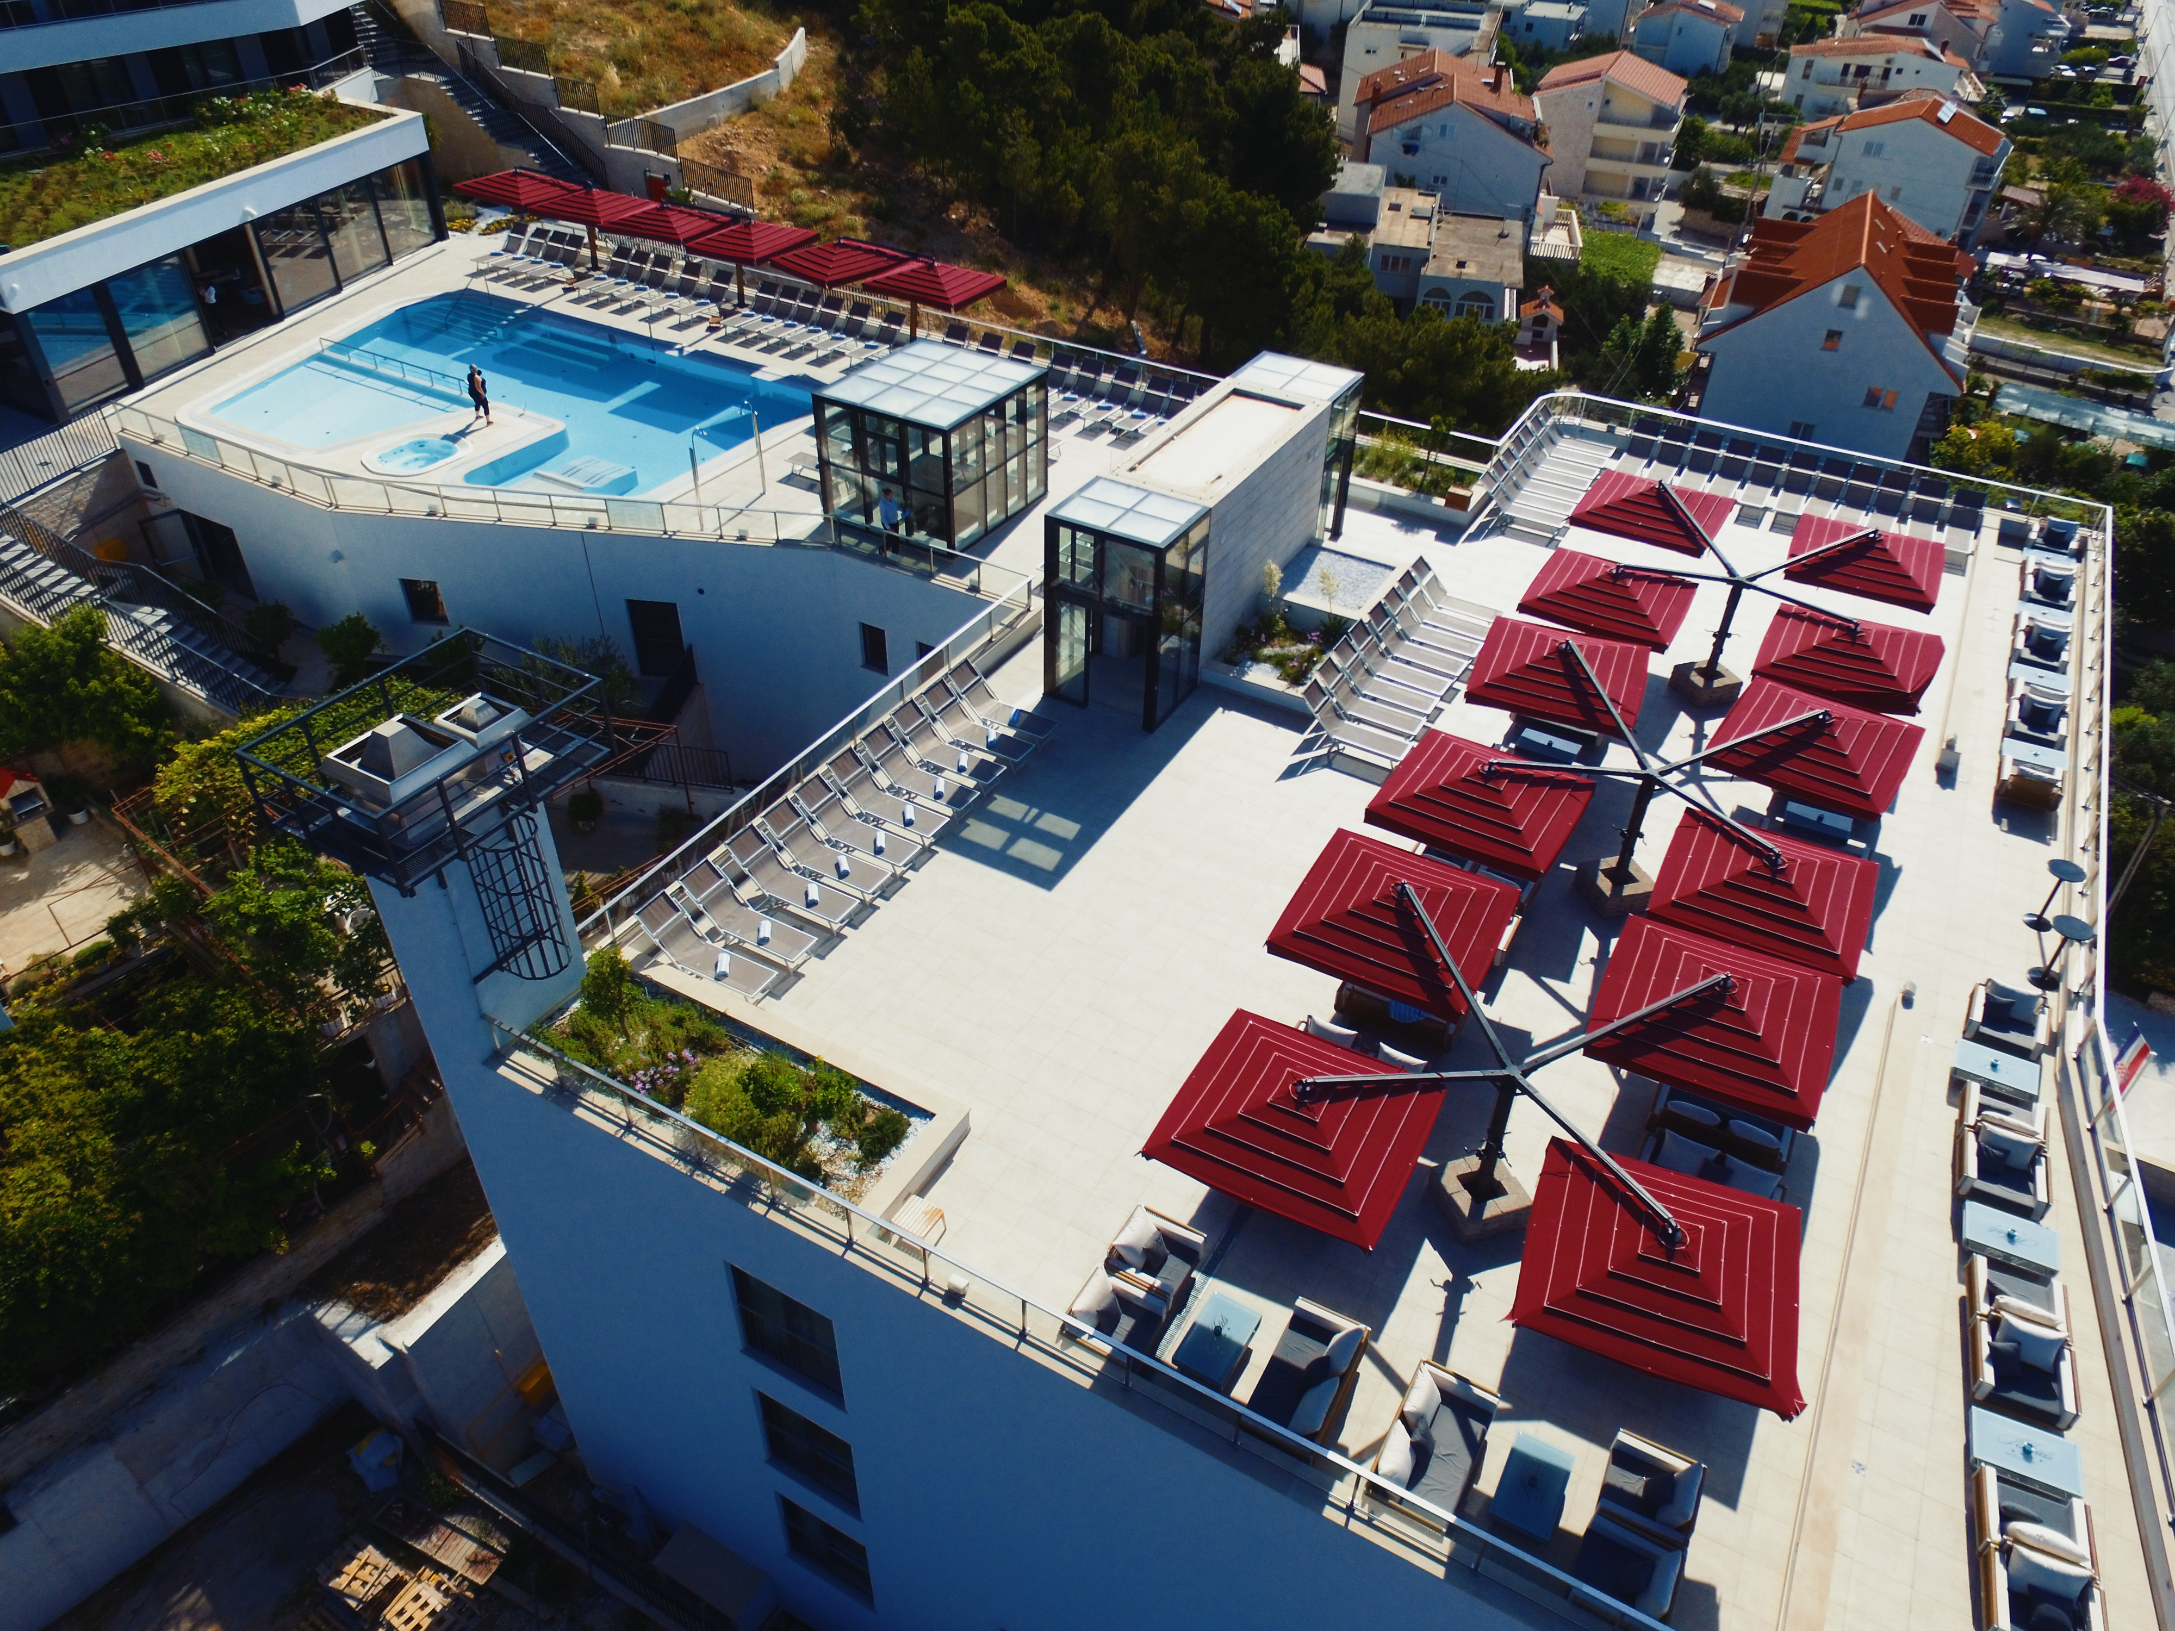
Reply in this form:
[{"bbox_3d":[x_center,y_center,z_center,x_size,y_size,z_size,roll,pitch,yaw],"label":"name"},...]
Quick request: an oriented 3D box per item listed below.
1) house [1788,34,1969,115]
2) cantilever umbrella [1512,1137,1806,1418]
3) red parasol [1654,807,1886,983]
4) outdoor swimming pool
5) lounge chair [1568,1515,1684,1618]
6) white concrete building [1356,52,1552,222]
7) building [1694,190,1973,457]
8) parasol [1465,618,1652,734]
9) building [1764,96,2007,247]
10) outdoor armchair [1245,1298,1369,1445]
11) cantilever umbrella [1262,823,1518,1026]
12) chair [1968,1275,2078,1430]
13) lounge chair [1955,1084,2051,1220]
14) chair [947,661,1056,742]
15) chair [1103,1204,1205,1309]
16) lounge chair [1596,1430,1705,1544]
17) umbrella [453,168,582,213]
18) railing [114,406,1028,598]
[{"bbox_3d":[79.944,-74.277,127.000,15.000,8.600,10.500,18,42,20],"label":"house"},{"bbox_3d":[6.666,4.989,14.453,2.950,0.700,2.850,15,39,15],"label":"cantilever umbrella"},{"bbox_3d":[10.189,0.896,18.730,2.750,0.600,2.750,21,44,23],"label":"red parasol"},{"bbox_3d":[-17.619,-12.703,38.265,16.000,1.300,10.500,20,43,21],"label":"outdoor swimming pool"},{"bbox_3d":[5.981,8.494,14.000,0.920,0.720,0.900,20,42,22],"label":"lounge chair"},{"bbox_3d":[28.941,-53.933,102.439,13.500,10.800,15.000,8,40,9],"label":"white concrete building"},{"bbox_3d":[51.238,-33.293,85.727,14.500,12.500,18.000,21,44,23],"label":"building"},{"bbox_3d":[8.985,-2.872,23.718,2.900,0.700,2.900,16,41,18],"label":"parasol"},{"bbox_3d":[65.676,-52.620,102.855,14.600,9.700,11.800,24,42,24],"label":"building"},{"bbox_3d":[2.732,7.031,15.664,0.940,0.730,1.680,19,42,21],"label":"outdoor armchair"},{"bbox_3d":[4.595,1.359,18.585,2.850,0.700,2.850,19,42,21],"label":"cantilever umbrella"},{"bbox_3d":[11.619,6.959,15.639,0.970,0.700,0.920,15,42,17],"label":"chair"},{"bbox_3d":[13.134,4.838,18.053,1.020,0.720,1.850,17,40,17],"label":"lounge chair"},{"bbox_3d":[-1.701,-2.180,25.272,2.200,1.000,0.670,22,41,22],"label":"chair"},{"bbox_3d":[0.900,5.973,16.897,0.940,0.730,0.910,20,42,22],"label":"chair"},{"bbox_3d":[6.559,7.911,14.713,0.920,0.730,0.900,20,42,22],"label":"lounge chair"},{"bbox_3d":[-20.813,-23.127,46.118,3.500,0.850,3.300,24,42,24],"label":"umbrella"},{"bbox_3d":[-13.446,-7.568,30.516,25.254,0.900,2.713,12,38,11],"label":"railing"}]

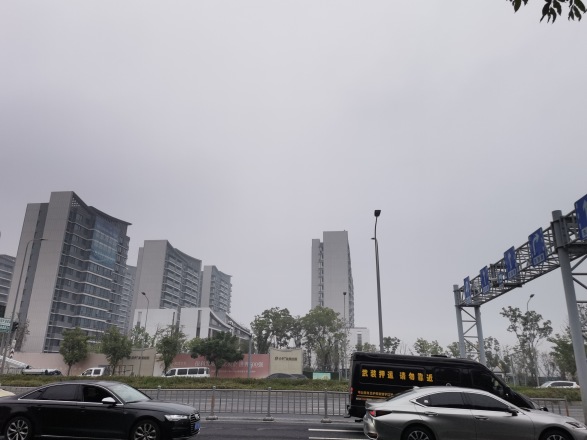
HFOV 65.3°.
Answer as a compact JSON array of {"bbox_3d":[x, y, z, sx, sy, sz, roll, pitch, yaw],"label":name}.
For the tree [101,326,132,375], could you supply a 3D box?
[{"bbox_3d":[-19.684,14.943,50.745,3.400,6.120,3.400,1,-18,0],"label":"tree"}]

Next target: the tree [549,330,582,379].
[{"bbox_3d":[33.543,17.095,55.637,4.560,7.160,4.100,1,-18,0],"label":"tree"}]

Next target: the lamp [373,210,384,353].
[{"bbox_3d":[5.074,4.918,26.526,0.500,11.030,2.200,1,-18,0],"label":"lamp"}]

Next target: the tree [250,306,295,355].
[{"bbox_3d":[-3.209,18.604,68.611,6.650,11.180,5.990,1,-18,0],"label":"tree"}]

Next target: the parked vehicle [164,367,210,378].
[{"bbox_3d":[-12.074,17.961,52.445,5.000,1.950,1.750,1,-18,0],"label":"parked vehicle"}]

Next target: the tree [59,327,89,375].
[{"bbox_3d":[-27.599,16.685,56.988,3.750,6.690,3.380,1,-18,0],"label":"tree"}]

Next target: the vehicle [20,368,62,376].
[{"bbox_3d":[-26.532,16.393,48.114,4.500,1.450,1.800,1,-18,0],"label":"vehicle"}]

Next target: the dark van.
[{"bbox_3d":[4.751,5.490,14.565,5.800,2.400,2.050,0,-18,4],"label":"dark van"}]

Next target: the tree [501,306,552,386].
[{"bbox_3d":[26.261,14.629,52.218,5.400,9.470,5.400,1,-18,0],"label":"tree"}]

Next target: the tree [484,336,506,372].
[{"bbox_3d":[25.466,17.928,57.443,3.300,6.440,3.300,1,-18,0],"label":"tree"}]

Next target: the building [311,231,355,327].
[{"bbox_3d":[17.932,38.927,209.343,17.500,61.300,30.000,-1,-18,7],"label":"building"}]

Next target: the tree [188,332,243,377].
[{"bbox_3d":[-9.798,17.207,56.921,6.760,6.270,6.080,1,-18,0],"label":"tree"}]

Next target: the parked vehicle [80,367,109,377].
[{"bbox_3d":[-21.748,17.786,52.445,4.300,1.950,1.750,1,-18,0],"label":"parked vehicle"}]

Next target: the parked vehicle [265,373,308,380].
[{"bbox_3d":[-0.928,16.455,46.691,4.600,1.460,1.800,1,-18,0],"label":"parked vehicle"}]

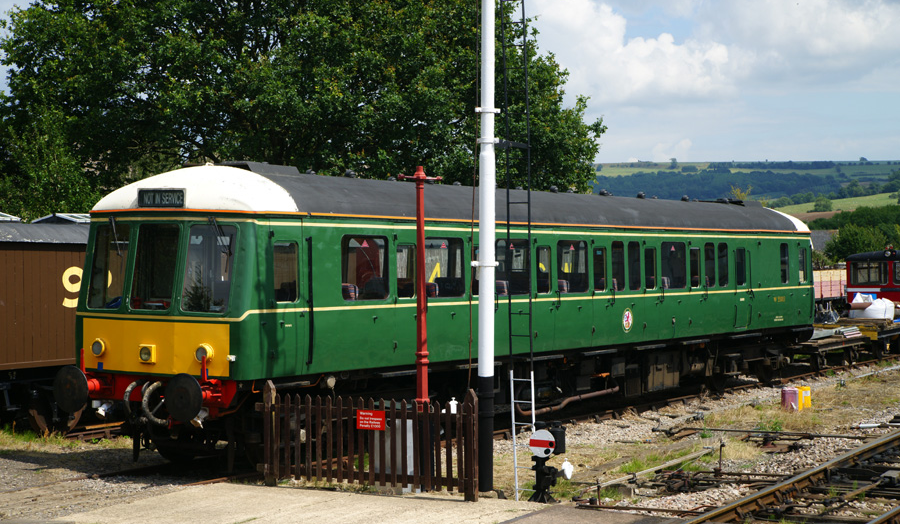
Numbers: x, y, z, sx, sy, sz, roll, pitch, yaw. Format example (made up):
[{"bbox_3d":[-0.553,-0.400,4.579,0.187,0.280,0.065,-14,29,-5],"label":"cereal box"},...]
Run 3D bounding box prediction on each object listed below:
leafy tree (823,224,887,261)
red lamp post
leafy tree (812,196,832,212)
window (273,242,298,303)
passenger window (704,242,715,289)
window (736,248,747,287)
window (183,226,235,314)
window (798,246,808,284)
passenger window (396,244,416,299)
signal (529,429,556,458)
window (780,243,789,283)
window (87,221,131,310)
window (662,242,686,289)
[{"bbox_3d":[22.224,0.373,82.000,3.600,4.573,3.600,0,0,15],"label":"leafy tree"},{"bbox_3d":[-0.336,0.785,17.700,0.180,3.800,0.620,1,0,44],"label":"red lamp post"},{"bbox_3d":[186.512,-28.852,750.000,8.800,7.400,8.500,0,0,0],"label":"leafy tree"},{"bbox_3d":[-2.011,0.129,18.450,0.060,0.760,0.460,1,0,34],"label":"window"},{"bbox_3d":[4.897,0.064,28.334,0.060,0.850,0.439,0,0,34],"label":"passenger window"},{"bbox_3d":[5.723,0.100,29.541,0.060,0.748,0.487,0,0,34],"label":"window"},{"bbox_3d":[-2.896,0.078,18.100,0.710,1.060,0.070,1,-8,29],"label":"window"},{"bbox_3d":[7.806,0.082,33.100,0.060,0.770,0.480,1,0,34],"label":"window"},{"bbox_3d":[-0.598,0.130,20.296,0.060,0.738,0.451,0,0,34],"label":"passenger window"},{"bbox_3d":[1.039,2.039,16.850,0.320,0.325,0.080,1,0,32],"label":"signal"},{"bbox_3d":[6.986,0.034,31.388,0.060,0.849,0.462,0,0,34],"label":"window"},{"bbox_3d":[-4.263,0.056,18.750,0.730,1.090,0.060,0,-7,43],"label":"window"},{"bbox_3d":[4.030,0.065,27.065,0.060,0.848,1.010,0,0,34],"label":"window"}]

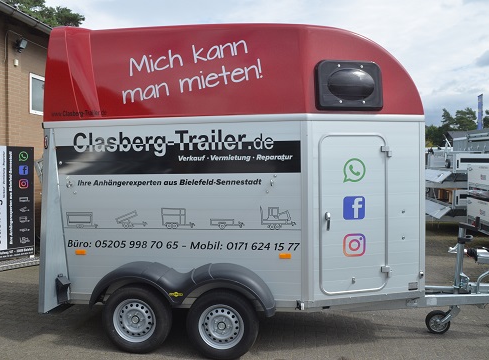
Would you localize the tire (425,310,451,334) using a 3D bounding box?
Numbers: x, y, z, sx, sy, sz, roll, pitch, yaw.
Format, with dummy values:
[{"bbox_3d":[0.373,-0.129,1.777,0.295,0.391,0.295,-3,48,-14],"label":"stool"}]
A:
[{"bbox_3d":[1.847,1.357,4.300,0.225,0.225,0.070,0,1,11],"label":"tire"}]

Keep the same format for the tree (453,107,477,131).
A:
[{"bbox_3d":[31.802,-5.303,65.129,4.000,10.551,4.000,0,1,0],"label":"tree"}]

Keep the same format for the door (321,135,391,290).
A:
[{"bbox_3d":[0.940,0.287,3.865,0.655,1.375,0.045,-1,1,-14],"label":"door"}]

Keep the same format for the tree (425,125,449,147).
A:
[{"bbox_3d":[24.525,-3.491,58.089,3.800,7.273,3.800,0,1,0],"label":"tree"}]

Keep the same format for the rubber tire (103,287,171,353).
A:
[{"bbox_3d":[-0.909,1.190,3.900,0.590,0.585,0.180,0,1,11],"label":"rubber tire"}]

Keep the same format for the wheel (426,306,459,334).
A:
[{"bbox_3d":[1.885,1.339,4.300,0.310,0.265,0.095,0,1,11],"label":"wheel"}]

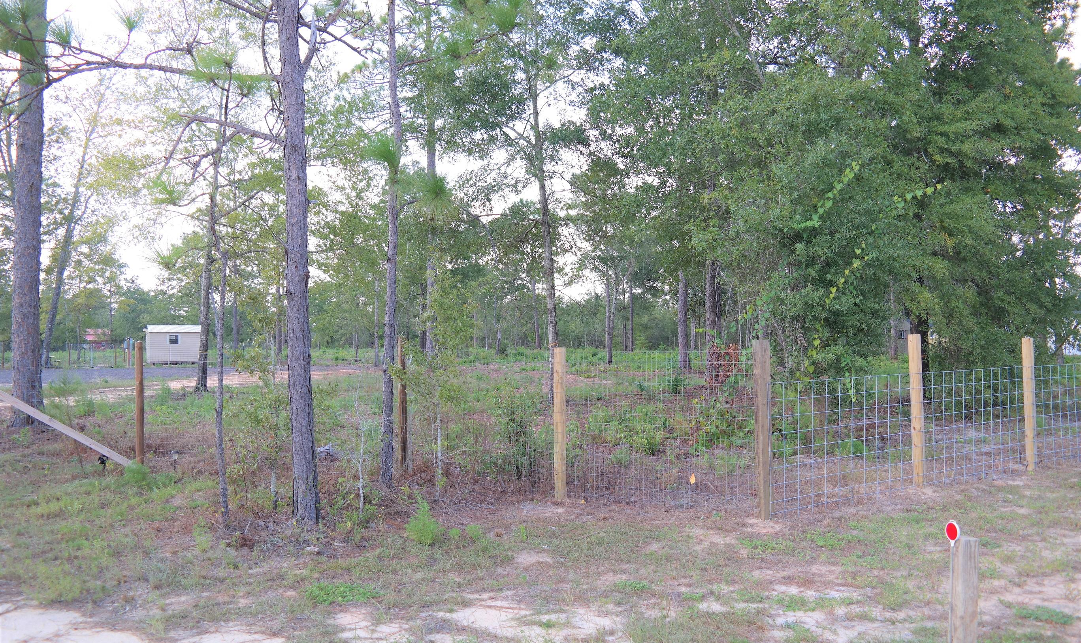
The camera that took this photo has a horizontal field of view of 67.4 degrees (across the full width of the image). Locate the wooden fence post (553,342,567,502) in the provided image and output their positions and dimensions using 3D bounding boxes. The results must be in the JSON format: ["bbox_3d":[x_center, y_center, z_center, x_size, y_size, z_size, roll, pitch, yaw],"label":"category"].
[{"bbox_3d":[0.192,1.044,8.210,0.120,1.555,0.120,-1,-1,0],"label":"wooden fence post"}]

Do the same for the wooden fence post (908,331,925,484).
[{"bbox_3d":[3.977,0.947,8.570,0.130,1.610,0.130,-2,-2,33],"label":"wooden fence post"}]

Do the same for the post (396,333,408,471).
[{"bbox_3d":[-1.555,0.928,9.130,0.100,1.530,0.100,-2,-2,27],"label":"post"}]

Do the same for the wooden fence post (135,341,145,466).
[{"bbox_3d":[-4.953,1.023,10.020,0.100,1.570,0.100,-1,-1,15],"label":"wooden fence post"}]

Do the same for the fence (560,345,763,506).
[{"bbox_3d":[1.133,1.041,7.740,1.950,1.480,0.040,-2,-2,27],"label":"fence"}]

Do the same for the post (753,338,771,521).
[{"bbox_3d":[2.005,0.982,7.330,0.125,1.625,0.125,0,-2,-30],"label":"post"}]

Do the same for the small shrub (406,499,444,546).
[{"bbox_3d":[-0.924,1.593,6.450,0.310,0.360,0.300,-1,-1,0],"label":"small shrub"}]

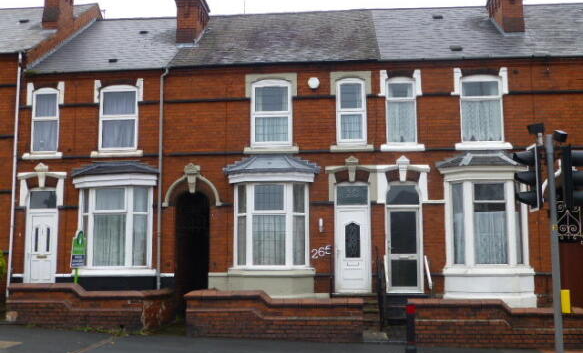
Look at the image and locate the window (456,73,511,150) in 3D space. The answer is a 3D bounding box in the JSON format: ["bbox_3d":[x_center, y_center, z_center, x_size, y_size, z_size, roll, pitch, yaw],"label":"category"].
[{"bbox_3d":[4.574,-1.551,15.762,1.326,1.910,0.200,-1,-7,6],"label":"window"}]

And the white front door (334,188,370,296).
[{"bbox_3d":[1.527,1.529,16.284,0.870,2.680,0.120,-1,-7,5],"label":"white front door"}]

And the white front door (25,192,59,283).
[{"bbox_3d":[-6.426,1.635,16.998,0.820,2.520,0.120,-1,-7,5],"label":"white front door"}]

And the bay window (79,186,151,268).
[{"bbox_3d":[-4.512,1.296,16.505,1.930,2.010,0.570,-1,-7,5],"label":"bay window"}]

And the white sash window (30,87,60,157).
[{"bbox_3d":[-6.237,-1.410,16.681,0.715,1.702,0.120,-1,-7,5],"label":"white sash window"}]

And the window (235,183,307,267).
[{"bbox_3d":[-0.471,1.144,15.695,1.772,1.993,0.470,-1,-7,6],"label":"window"}]

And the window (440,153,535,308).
[{"bbox_3d":[4.487,1.230,15.141,2.100,3.593,0.600,-1,-7,6],"label":"window"}]

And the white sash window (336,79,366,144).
[{"bbox_3d":[1.444,-1.555,15.806,0.718,1.629,0.100,-1,-7,5],"label":"white sash window"}]

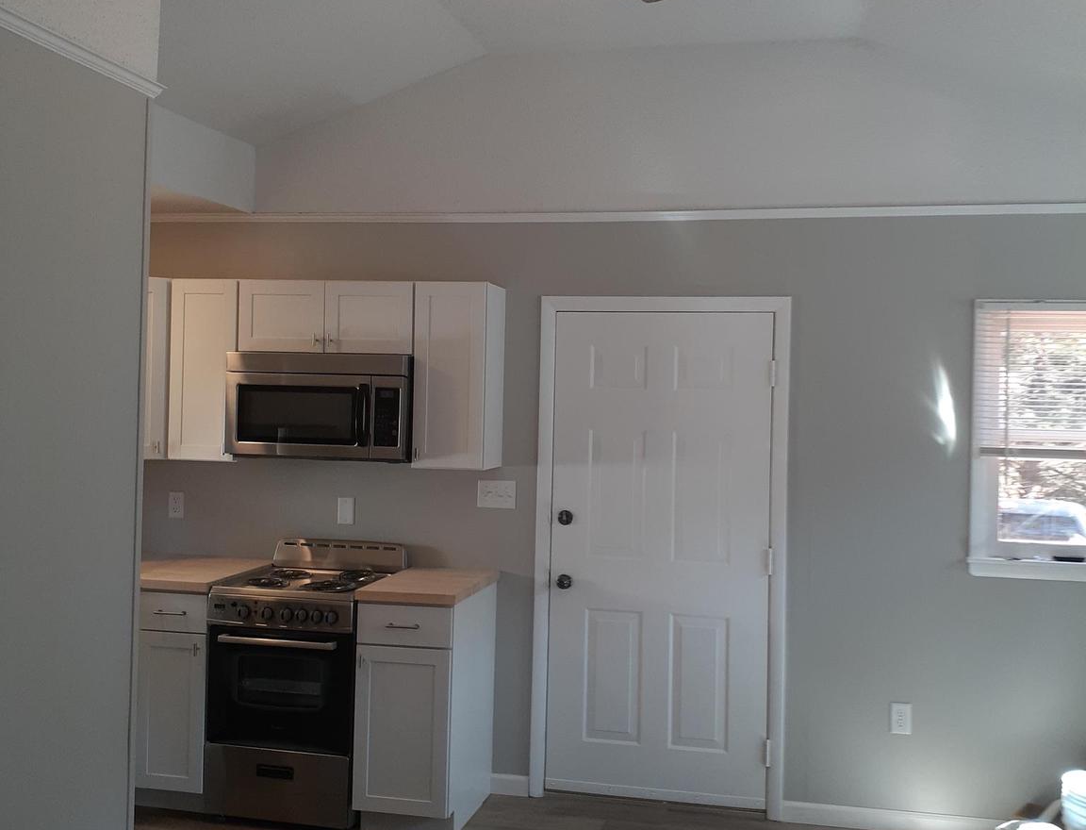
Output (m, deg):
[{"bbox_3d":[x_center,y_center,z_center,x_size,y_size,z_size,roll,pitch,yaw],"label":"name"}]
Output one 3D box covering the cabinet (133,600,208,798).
[{"bbox_3d":[-1.395,1.107,4.722,0.305,0.847,0.634,1,0,12],"label":"cabinet"}]

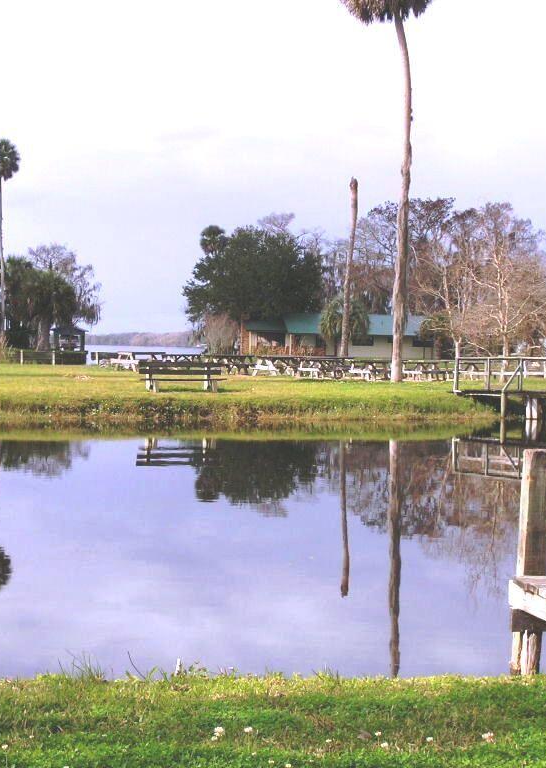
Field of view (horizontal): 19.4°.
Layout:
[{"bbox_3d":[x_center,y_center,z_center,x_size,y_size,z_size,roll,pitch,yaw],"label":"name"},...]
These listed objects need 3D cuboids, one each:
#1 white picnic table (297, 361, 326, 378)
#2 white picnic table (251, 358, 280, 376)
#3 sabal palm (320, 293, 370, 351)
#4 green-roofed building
[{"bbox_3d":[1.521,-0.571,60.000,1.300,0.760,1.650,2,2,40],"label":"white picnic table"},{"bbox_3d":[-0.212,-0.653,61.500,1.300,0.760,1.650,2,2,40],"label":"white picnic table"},{"bbox_3d":[5.371,-4.301,120.000,3.750,4.840,3.700,1,1,0],"label":"sabal palm"},{"bbox_3d":[6.102,-4.655,153.500,17.800,4.210,10.500,1,1,-4],"label":"green-roofed building"}]

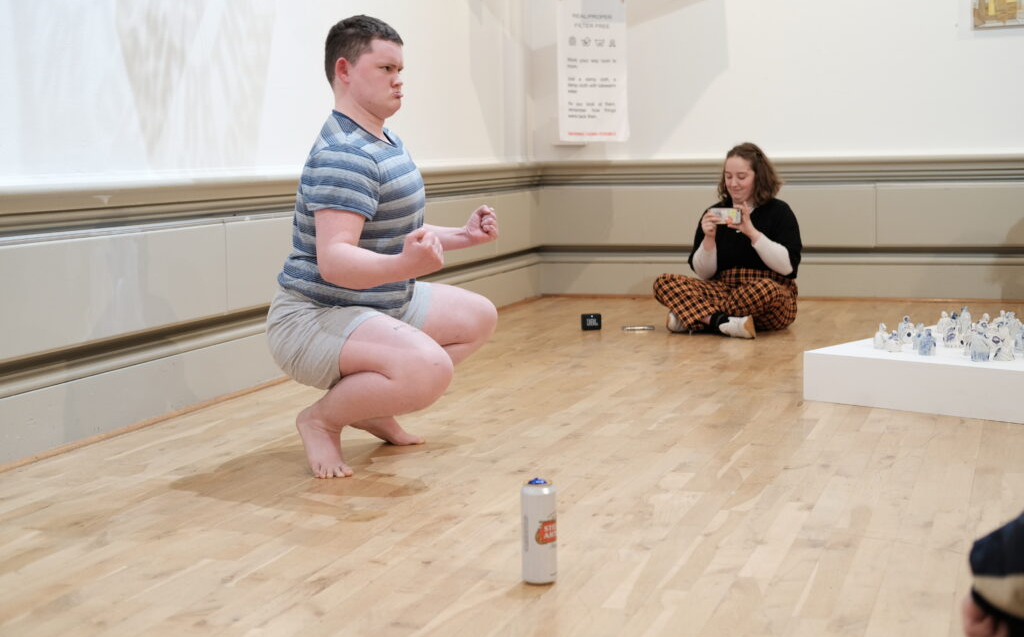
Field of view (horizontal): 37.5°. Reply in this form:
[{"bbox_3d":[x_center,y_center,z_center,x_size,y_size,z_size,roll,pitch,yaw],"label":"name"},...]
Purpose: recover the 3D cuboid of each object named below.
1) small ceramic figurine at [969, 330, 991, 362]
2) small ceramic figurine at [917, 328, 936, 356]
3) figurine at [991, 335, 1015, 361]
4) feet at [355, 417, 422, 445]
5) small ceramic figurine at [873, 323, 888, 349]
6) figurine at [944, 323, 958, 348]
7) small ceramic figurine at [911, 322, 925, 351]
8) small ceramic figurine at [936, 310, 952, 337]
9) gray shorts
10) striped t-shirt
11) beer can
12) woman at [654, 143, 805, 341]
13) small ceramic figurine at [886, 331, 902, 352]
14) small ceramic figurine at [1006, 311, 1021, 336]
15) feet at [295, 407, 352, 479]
[{"bbox_3d":[1.401,0.080,4.512,0.063,0.090,0.047,1,7,17],"label":"small ceramic figurine"},{"bbox_3d":[1.284,0.072,4.660,0.055,0.078,0.042,1,7,15],"label":"small ceramic figurine"},{"bbox_3d":[1.476,0.081,4.525,0.068,0.085,0.055,1,7,18],"label":"figurine"},{"bbox_3d":[-0.358,0.283,4.253,0.230,0.120,0.100,-3,6,-12],"label":"feet"},{"bbox_3d":[1.182,0.055,4.827,0.050,0.082,0.045,0,7,14],"label":"small ceramic figurine"},{"bbox_3d":[1.410,0.054,4.835,0.050,0.071,0.037,1,7,16],"label":"figurine"},{"bbox_3d":[1.299,0.055,4.804,0.050,0.083,0.045,1,7,15],"label":"small ceramic figurine"},{"bbox_3d":[1.476,0.015,5.143,0.050,0.077,0.038,1,7,16],"label":"small ceramic figurine"},{"bbox_3d":[-0.435,0.035,4.016,0.360,0.310,0.480,1,7,16],"label":"gray shorts"},{"bbox_3d":[-0.418,-0.277,3.973,0.350,0.510,0.470,1,7,16],"label":"striped t-shirt"},{"bbox_3d":[0.051,0.399,2.810,0.066,0.188,0.066,-1,6,0],"label":"beer can"},{"bbox_3d":[0.982,-0.358,6.604,0.640,0.820,0.570,2,7,28],"label":"woman"},{"bbox_3d":[1.207,0.071,4.751,0.047,0.063,0.038,0,7,14],"label":"small ceramic figurine"},{"bbox_3d":[1.673,0.020,5.028,0.050,0.085,0.037,1,7,18],"label":"small ceramic figurine"},{"bbox_3d":[-0.481,0.310,3.839,0.100,0.160,0.215,-4,7,-22],"label":"feet"}]

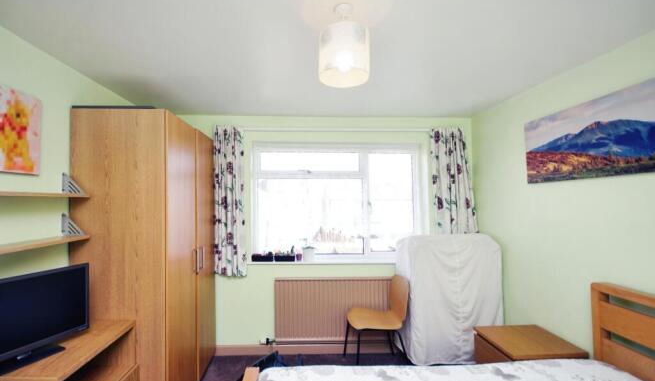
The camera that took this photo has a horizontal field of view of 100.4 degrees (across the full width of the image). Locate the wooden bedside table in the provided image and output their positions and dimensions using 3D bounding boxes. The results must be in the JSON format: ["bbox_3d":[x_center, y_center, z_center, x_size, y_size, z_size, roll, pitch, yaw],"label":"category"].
[{"bbox_3d":[1.310,1.305,1.800,0.490,0.640,0.380,0,-1,-5],"label":"wooden bedside table"}]

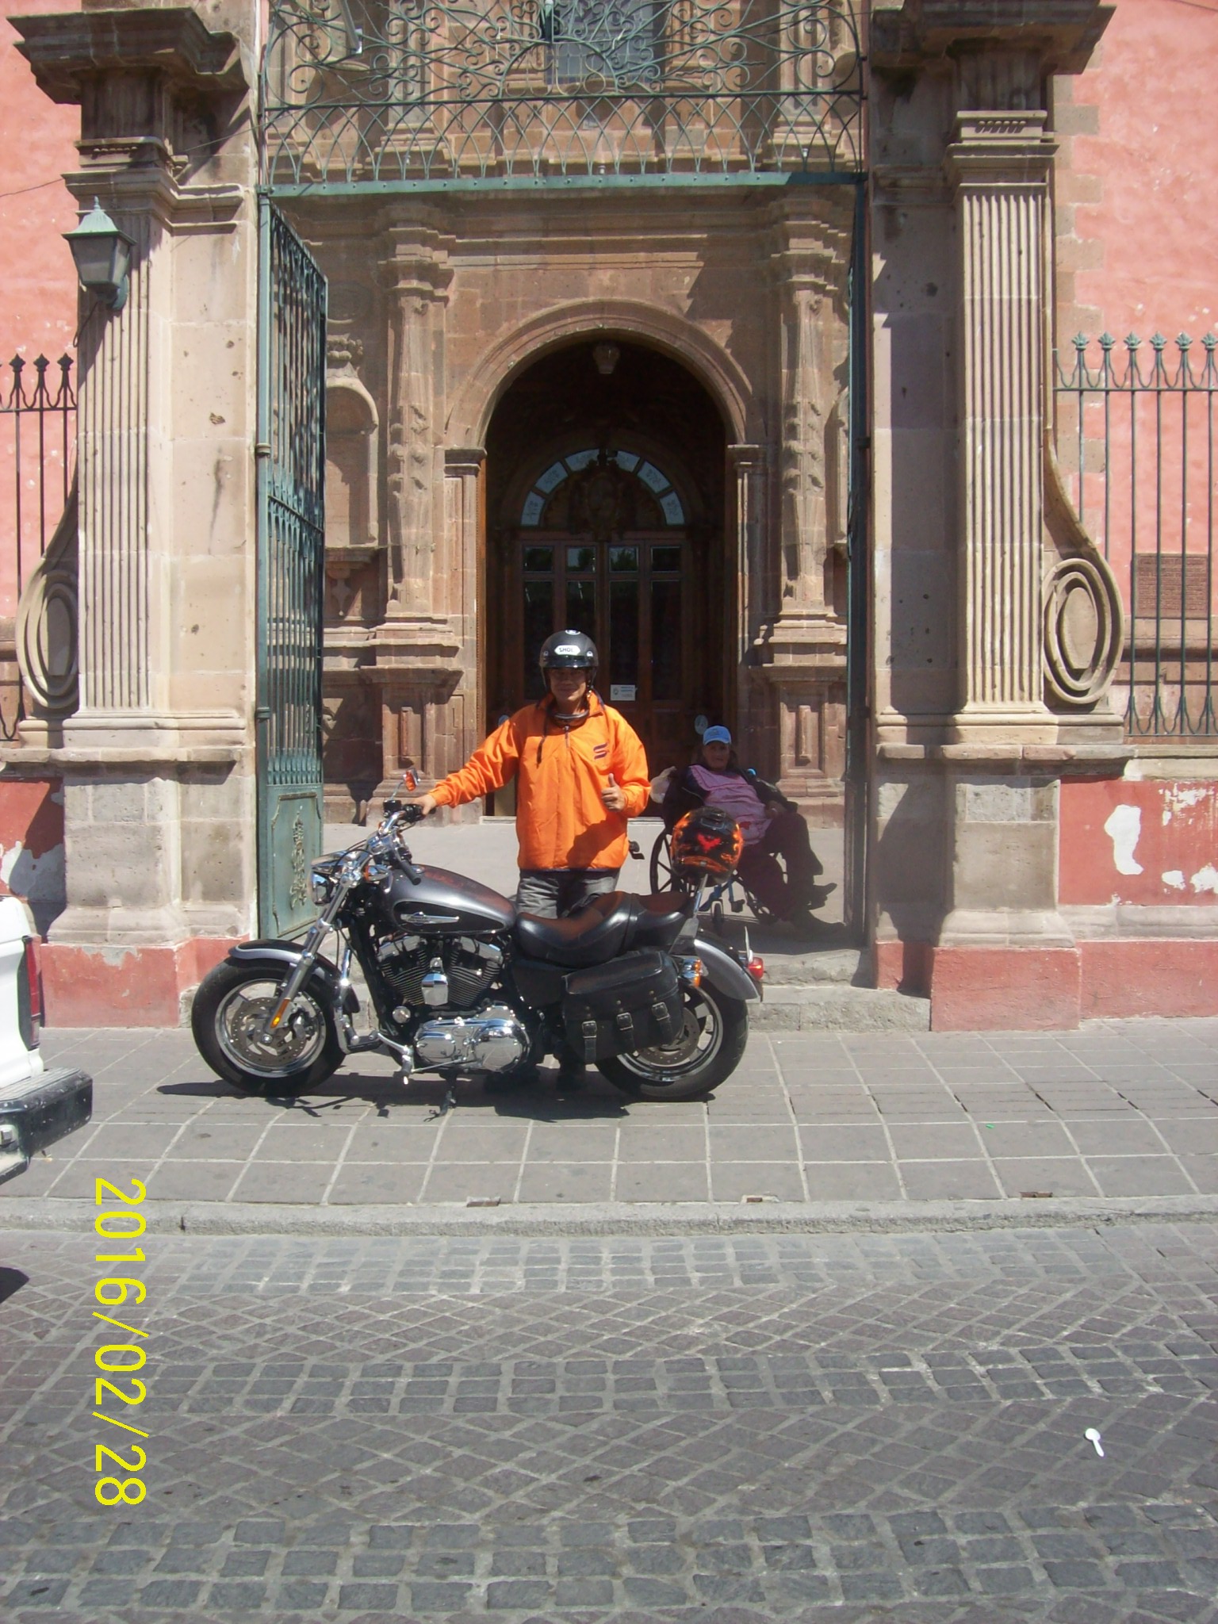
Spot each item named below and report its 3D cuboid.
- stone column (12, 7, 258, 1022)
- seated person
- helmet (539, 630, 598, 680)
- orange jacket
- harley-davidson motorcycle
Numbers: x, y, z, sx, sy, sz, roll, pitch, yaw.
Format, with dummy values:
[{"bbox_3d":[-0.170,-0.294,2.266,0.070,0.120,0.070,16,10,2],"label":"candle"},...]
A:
[{"bbox_3d":[-2.180,-1.317,8.109,1.020,4.600,0.850,0,3,1],"label":"stone column"},{"bbox_3d":[0.728,0.085,9.100,0.880,1.120,0.620,3,4,44],"label":"seated person"},{"bbox_3d":[-0.161,-0.619,6.700,0.235,0.215,0.285,0,3,3],"label":"helmet"},{"bbox_3d":[-0.276,-0.119,6.740,0.870,0.720,0.360,0,3,9],"label":"orange jacket"},{"bbox_3d":[-0.495,0.527,6.319,2.200,1.180,0.880,0,3,1],"label":"harley-davidson motorcycle"}]

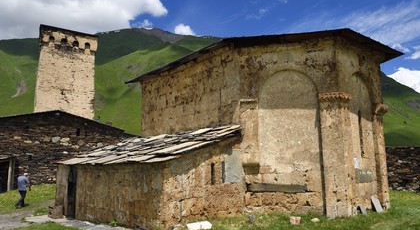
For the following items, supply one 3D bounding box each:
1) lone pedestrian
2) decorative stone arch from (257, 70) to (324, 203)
[{"bbox_3d":[-9.212,3.709,16.047,0.600,1.700,0.500,7,-10,-42],"label":"lone pedestrian"},{"bbox_3d":[3.029,0.769,12.686,2.415,5.089,0.350,-4,-8,23],"label":"decorative stone arch"}]

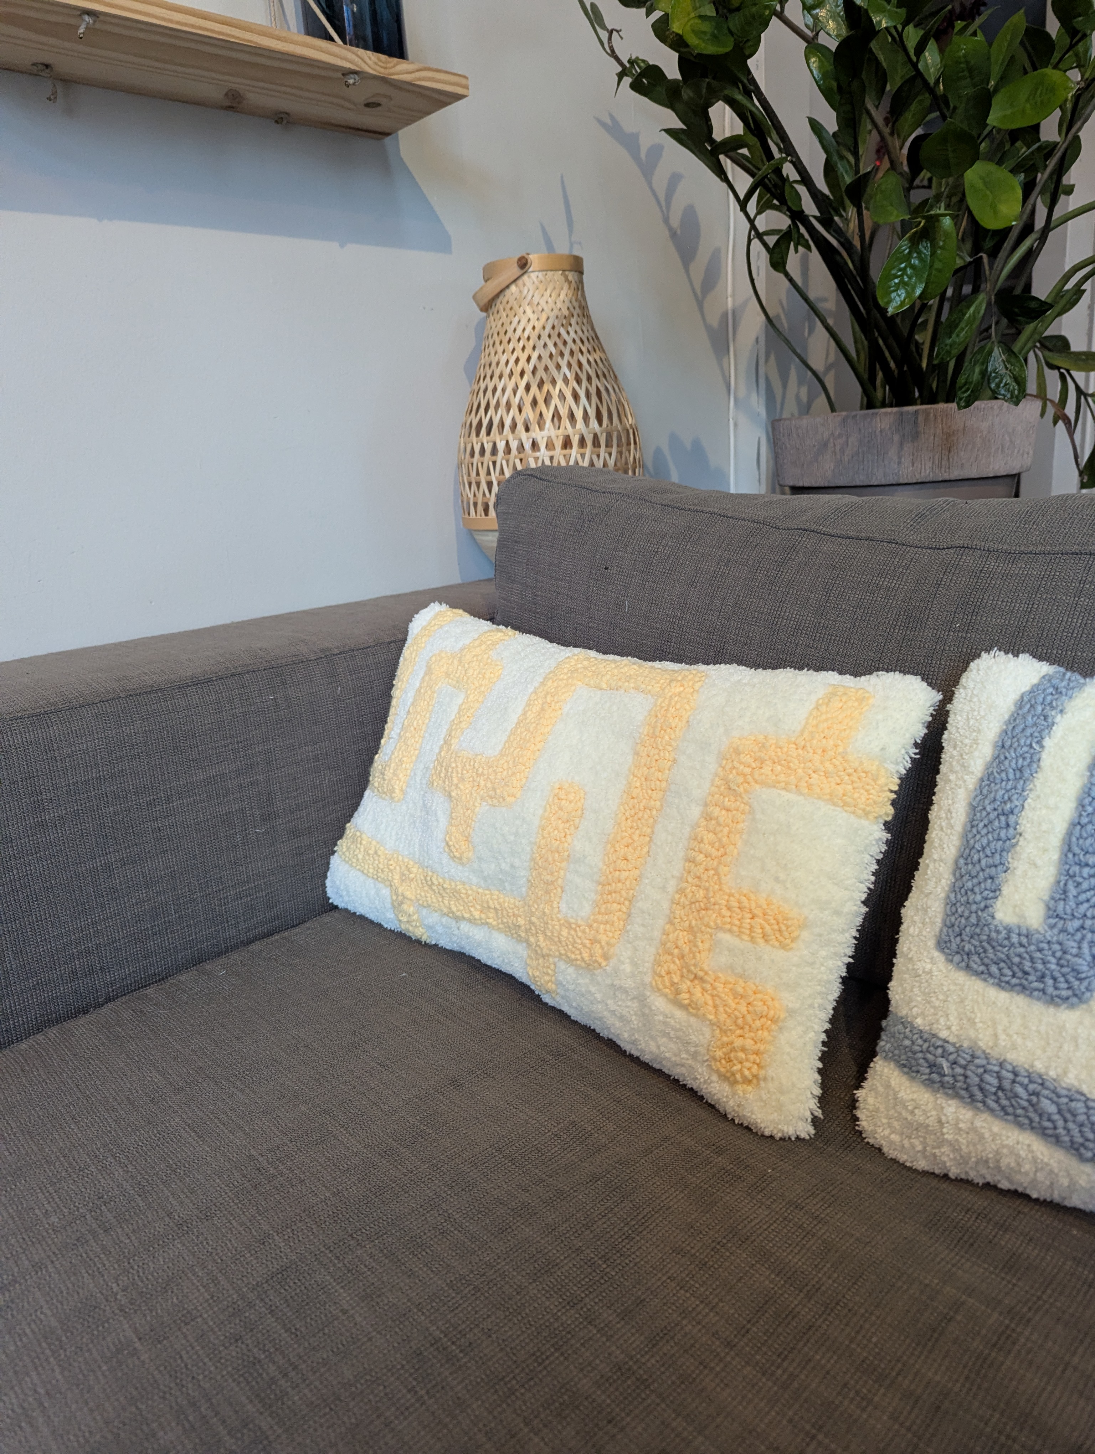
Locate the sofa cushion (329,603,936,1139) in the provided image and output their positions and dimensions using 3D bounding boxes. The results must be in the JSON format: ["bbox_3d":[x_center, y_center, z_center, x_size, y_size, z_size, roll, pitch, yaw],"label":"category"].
[{"bbox_3d":[0.019,0.067,0.790,0.500,0.295,0.130,13,-5,42],"label":"sofa cushion"}]

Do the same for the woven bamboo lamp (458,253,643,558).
[{"bbox_3d":[-0.001,-0.404,1.231,0.238,0.308,0.238,-4,15,1],"label":"woven bamboo lamp"}]

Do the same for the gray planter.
[{"bbox_3d":[0.445,-0.244,1.262,0.325,0.290,0.325,-16,19,-39],"label":"gray planter"}]

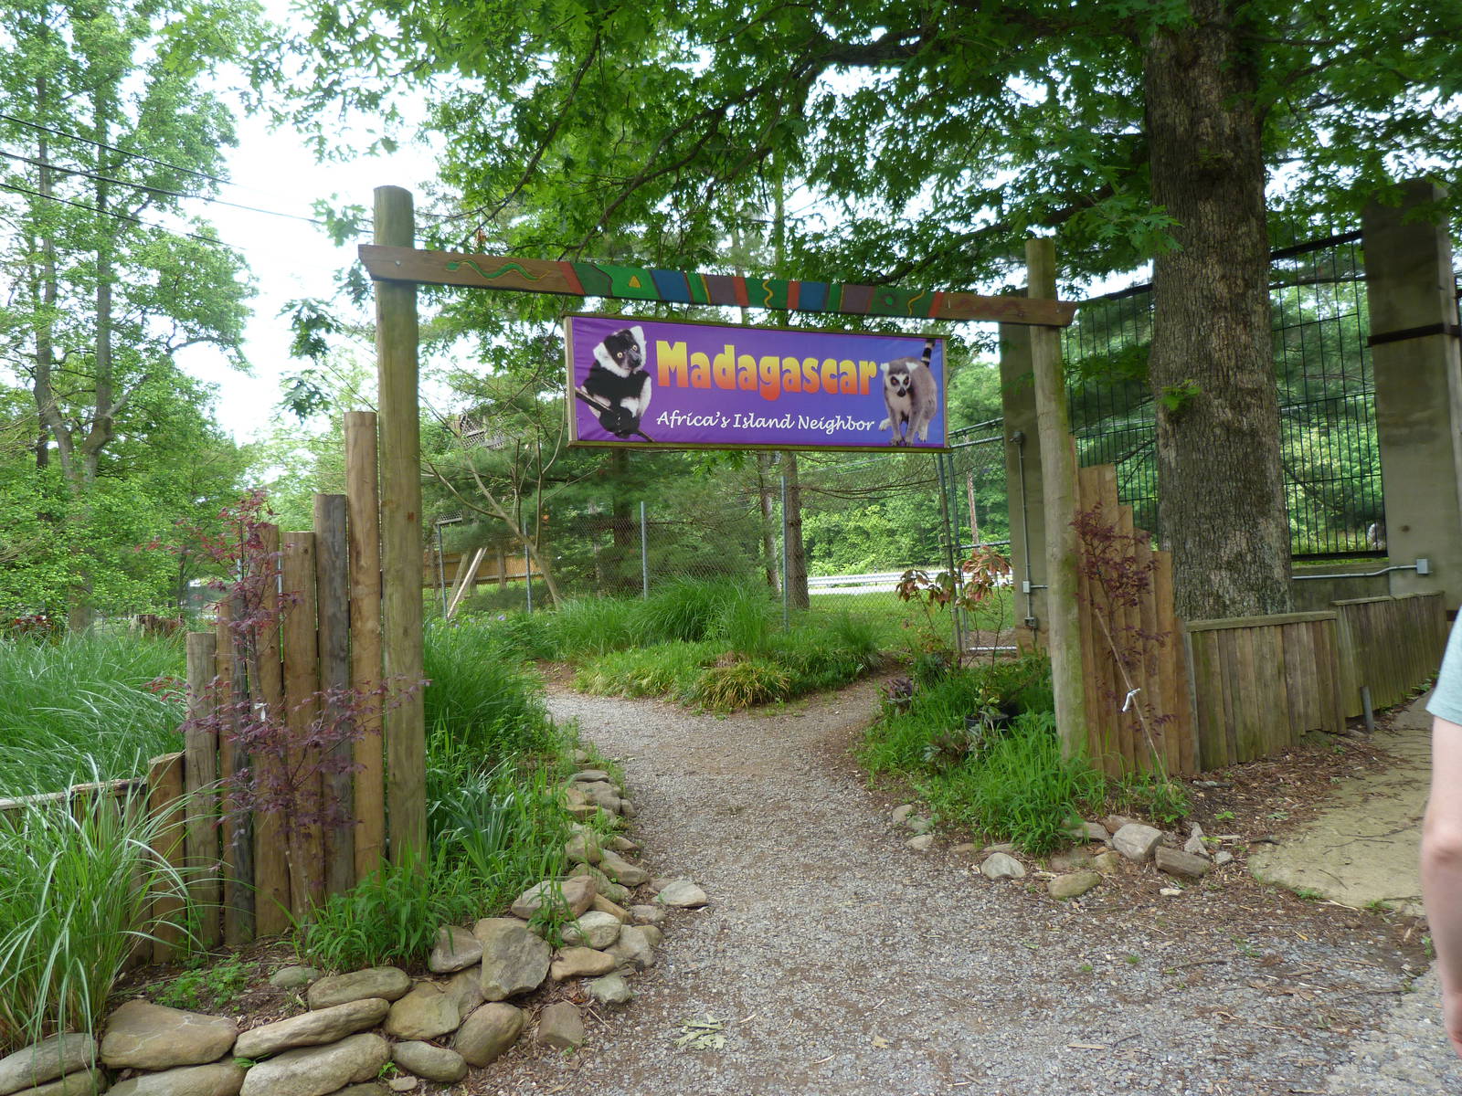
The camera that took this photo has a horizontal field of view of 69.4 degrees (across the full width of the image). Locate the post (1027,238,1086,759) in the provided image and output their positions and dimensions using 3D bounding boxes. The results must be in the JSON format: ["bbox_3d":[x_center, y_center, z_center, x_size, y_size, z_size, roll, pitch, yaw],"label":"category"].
[{"bbox_3d":[2.195,-0.343,7.118,0.205,3.559,0.205,-1,-3,-20],"label":"post"}]

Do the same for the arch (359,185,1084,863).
[{"bbox_3d":[0.221,-0.198,6.384,4.608,3.781,0.290,-1,-3,-20],"label":"arch"}]

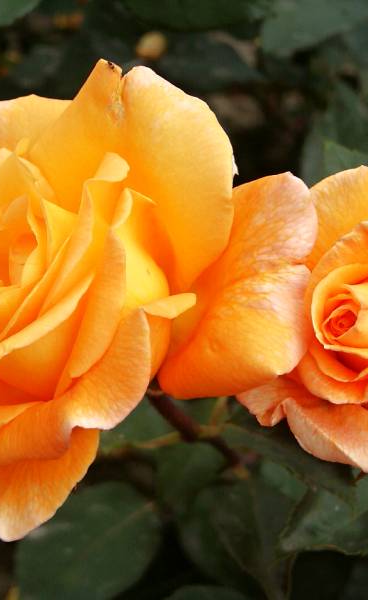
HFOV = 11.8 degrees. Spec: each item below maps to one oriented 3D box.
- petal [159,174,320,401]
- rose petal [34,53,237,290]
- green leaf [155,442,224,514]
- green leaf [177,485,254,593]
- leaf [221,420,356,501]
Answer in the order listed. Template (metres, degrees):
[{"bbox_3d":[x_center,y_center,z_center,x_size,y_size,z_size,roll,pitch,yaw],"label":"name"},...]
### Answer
[{"bbox_3d":[0.015,-0.004,0.490,0.042,0.061,0.025,12,6,0],"label":"petal"},{"bbox_3d":[-0.014,-0.035,0.495,0.056,0.063,0.027,3,3,5],"label":"rose petal"},{"bbox_3d":[0.002,0.057,0.565,0.022,0.012,0.027,-9,46,-9],"label":"green leaf"},{"bbox_3d":[0.010,0.077,0.575,0.022,0.013,0.036,-18,52,-7],"label":"green leaf"},{"bbox_3d":[0.032,0.050,0.550,0.042,0.013,0.024,23,43,17],"label":"leaf"}]

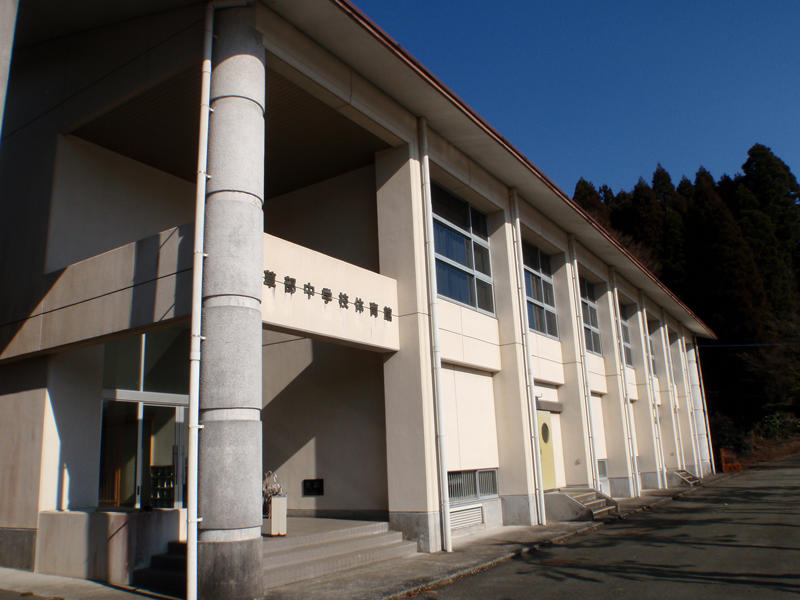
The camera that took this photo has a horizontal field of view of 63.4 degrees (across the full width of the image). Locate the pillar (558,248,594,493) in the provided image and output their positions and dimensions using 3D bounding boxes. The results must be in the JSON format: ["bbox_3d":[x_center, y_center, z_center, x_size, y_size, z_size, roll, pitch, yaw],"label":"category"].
[{"bbox_3d":[4.950,2.169,18.982,0.759,7.394,0.713,-11,-16,32],"label":"pillar"}]

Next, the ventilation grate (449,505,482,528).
[{"bbox_3d":[1.428,4.710,14.028,0.097,0.356,1.620,-11,-16,32],"label":"ventilation grate"}]

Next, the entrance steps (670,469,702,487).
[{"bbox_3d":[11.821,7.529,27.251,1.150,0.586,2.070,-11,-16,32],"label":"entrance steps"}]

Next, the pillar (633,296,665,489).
[{"bbox_3d":[10.395,3.903,27.961,0.708,8.181,0.697,-11,-16,32],"label":"pillar"}]

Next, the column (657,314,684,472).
[{"bbox_3d":[12.949,4.732,31.776,0.708,8.181,0.697,-11,-16,32],"label":"column"}]

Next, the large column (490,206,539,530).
[{"bbox_3d":[2.802,1.440,16.622,0.708,8.181,0.697,-11,-16,32],"label":"large column"}]

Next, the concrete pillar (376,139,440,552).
[{"bbox_3d":[0.219,0.691,11.917,0.794,7.360,0.713,-11,-16,32],"label":"concrete pillar"}]

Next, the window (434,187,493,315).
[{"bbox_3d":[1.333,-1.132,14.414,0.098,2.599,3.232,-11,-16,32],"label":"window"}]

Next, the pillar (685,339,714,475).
[{"bbox_3d":[16.721,5.990,36.577,0.736,7.498,0.736,-11,-16,32],"label":"pillar"}]

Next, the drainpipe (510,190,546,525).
[{"bbox_3d":[3.234,1.166,16.372,0.113,8.554,0.113,-11,-16,32],"label":"drainpipe"}]

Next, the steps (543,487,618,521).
[{"bbox_3d":[4.737,5.459,17.355,1.539,0.632,2.560,-11,-16,32],"label":"steps"}]

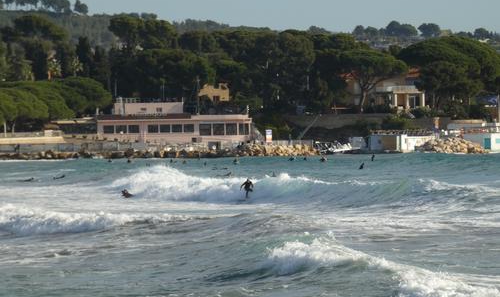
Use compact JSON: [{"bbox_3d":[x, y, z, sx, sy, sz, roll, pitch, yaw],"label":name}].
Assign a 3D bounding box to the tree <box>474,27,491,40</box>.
[{"bbox_3d":[102.310,-50.600,1500.000,7.040,5.280,7.040,0,0,0],"label":"tree"}]

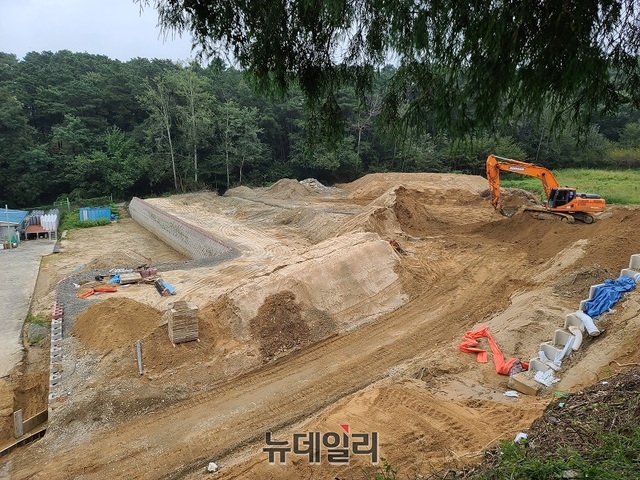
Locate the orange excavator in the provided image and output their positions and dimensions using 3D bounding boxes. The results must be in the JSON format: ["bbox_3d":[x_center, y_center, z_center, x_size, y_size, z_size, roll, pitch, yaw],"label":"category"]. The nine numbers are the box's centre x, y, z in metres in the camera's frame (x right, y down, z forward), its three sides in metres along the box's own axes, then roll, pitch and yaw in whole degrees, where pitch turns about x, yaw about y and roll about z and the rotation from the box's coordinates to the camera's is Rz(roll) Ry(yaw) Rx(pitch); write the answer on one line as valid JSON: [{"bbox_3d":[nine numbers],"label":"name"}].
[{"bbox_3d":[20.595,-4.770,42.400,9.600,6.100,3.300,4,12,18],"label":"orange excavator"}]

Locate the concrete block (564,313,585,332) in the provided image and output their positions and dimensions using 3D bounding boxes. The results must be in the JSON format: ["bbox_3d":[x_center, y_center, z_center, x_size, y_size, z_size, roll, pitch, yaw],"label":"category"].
[{"bbox_3d":[9.874,3.182,17.661,0.520,0.520,0.680,-5,13,-25],"label":"concrete block"}]

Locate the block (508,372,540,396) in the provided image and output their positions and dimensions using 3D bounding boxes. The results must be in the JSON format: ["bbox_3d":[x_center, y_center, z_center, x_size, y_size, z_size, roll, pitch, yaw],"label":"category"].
[{"bbox_3d":[7.739,5.350,17.074,0.700,0.320,1.080,-5,12,-22],"label":"block"}]

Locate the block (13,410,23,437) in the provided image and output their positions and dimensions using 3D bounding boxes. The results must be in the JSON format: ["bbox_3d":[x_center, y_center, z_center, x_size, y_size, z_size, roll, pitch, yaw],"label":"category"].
[{"bbox_3d":[-12.042,7.365,18.400,0.200,1.100,0.300,8,14,33],"label":"block"}]

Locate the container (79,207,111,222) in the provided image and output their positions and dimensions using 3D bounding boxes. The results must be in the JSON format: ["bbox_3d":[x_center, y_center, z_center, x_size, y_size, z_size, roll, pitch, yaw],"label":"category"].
[{"bbox_3d":[-33.664,-3.687,69.000,4.400,2.300,2.300,-2,12,-10],"label":"container"}]

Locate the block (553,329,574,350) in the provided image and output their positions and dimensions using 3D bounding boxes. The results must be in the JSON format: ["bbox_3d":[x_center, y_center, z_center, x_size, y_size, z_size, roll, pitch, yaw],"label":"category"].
[{"bbox_3d":[9.260,3.720,17.361,0.520,0.520,0.680,-5,13,-25],"label":"block"}]

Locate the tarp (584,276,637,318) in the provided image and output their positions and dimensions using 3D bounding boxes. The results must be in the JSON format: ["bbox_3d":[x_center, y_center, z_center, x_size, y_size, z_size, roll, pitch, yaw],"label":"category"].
[{"bbox_3d":[11.690,2.314,18.600,2.050,1.300,0.850,-5,13,-25],"label":"tarp"}]

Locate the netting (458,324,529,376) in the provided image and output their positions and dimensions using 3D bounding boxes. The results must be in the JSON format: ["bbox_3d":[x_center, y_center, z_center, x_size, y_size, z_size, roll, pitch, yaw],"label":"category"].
[{"bbox_3d":[7.100,4.430,18.700,1.600,0.900,2.600,-8,14,-33],"label":"netting"}]

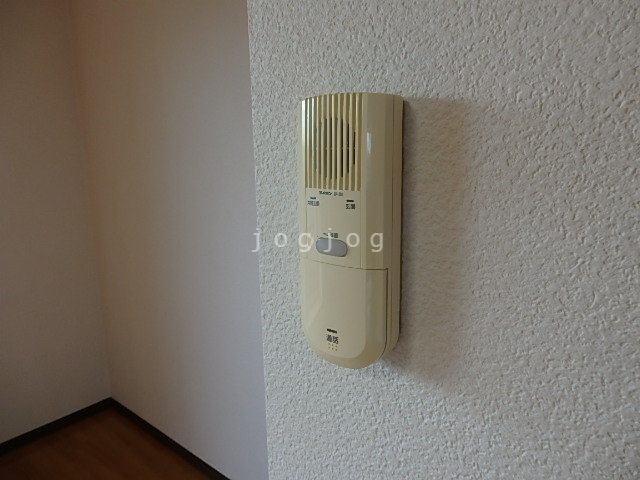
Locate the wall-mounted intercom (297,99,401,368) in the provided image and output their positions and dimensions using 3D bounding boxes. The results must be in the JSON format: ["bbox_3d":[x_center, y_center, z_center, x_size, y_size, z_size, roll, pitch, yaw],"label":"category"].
[{"bbox_3d":[0.020,-0.004,0.339,0.072,0.194,0.036,6,12,38],"label":"wall-mounted intercom"}]

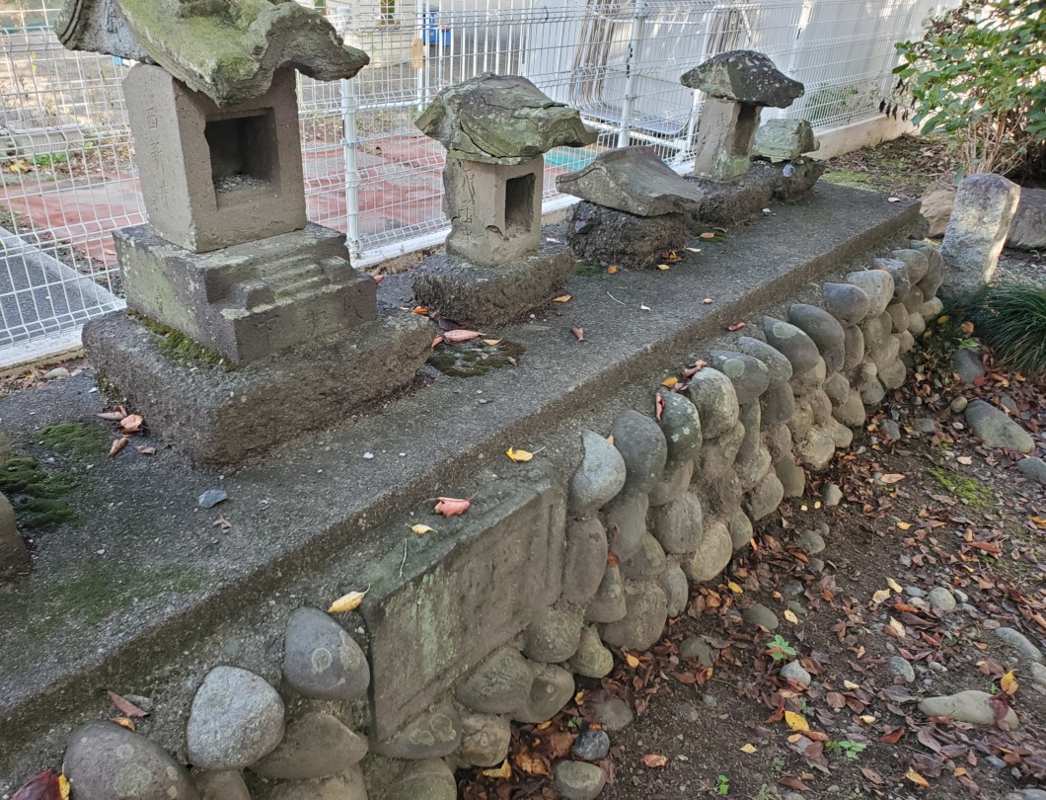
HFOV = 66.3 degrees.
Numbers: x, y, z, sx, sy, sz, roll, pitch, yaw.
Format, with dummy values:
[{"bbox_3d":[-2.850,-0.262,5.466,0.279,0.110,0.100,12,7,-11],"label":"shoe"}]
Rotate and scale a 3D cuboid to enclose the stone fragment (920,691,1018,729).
[{"bbox_3d":[1.668,1.158,2.997,0.350,0.100,0.130,10,32,7],"label":"stone fragment"}]

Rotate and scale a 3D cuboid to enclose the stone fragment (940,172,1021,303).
[{"bbox_3d":[3.130,-1.115,5.500,0.300,0.790,0.250,21,33,37],"label":"stone fragment"}]

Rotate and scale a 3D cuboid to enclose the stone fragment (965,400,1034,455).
[{"bbox_3d":[2.815,0.154,4.723,0.260,0.180,0.400,-9,35,-22],"label":"stone fragment"}]

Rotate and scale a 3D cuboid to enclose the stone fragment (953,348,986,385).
[{"bbox_3d":[2.863,-0.212,5.132,0.190,0.160,0.260,-5,34,-16],"label":"stone fragment"}]

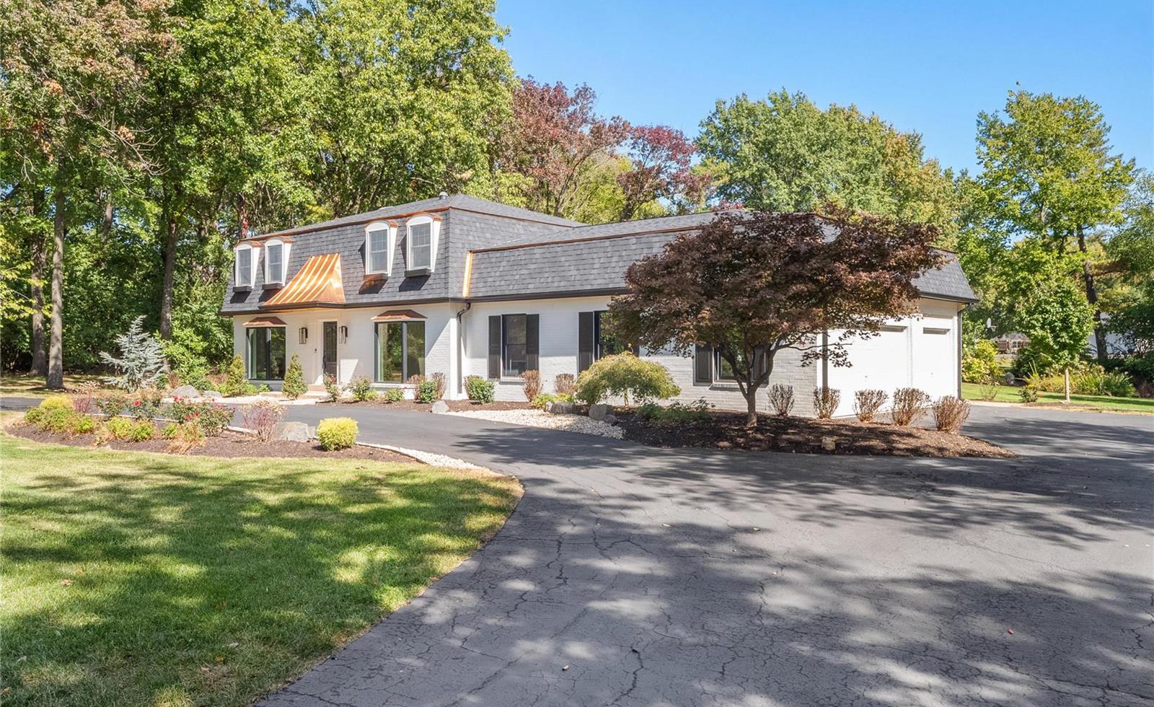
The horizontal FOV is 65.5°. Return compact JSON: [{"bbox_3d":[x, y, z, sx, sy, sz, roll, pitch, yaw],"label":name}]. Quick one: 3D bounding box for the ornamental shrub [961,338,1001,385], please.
[{"bbox_3d":[19.117,0.347,42.707,2.081,2.239,2.081,0,0,0],"label":"ornamental shrub"}]

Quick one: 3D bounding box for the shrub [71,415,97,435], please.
[{"bbox_3d":[-8.564,1.238,15.600,0.470,0.360,0.450,0,0,0],"label":"shrub"}]

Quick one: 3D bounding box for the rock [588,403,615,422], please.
[{"bbox_3d":[0.508,1.211,18.400,0.540,0.380,0.450,0,0,0],"label":"rock"}]

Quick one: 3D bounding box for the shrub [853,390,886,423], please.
[{"bbox_3d":[5.851,1.046,17.956,0.665,0.649,0.665,0,0,0],"label":"shrub"}]

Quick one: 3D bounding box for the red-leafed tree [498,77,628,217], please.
[{"bbox_3d":[-0.797,-6.084,44.000,7.200,14.962,7.200,0,0,0],"label":"red-leafed tree"}]

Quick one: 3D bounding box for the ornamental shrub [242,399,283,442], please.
[{"bbox_3d":[-5.041,1.070,14.400,0.670,0.700,0.640,0,0,0],"label":"ornamental shrub"}]

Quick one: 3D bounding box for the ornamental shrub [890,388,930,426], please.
[{"bbox_3d":[6.384,1.019,17.200,0.780,0.730,0.750,0,0,0],"label":"ornamental shrub"}]

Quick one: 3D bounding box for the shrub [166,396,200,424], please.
[{"bbox_3d":[-7.375,1.080,16.800,0.650,0.600,0.620,0,0,0],"label":"shrub"}]

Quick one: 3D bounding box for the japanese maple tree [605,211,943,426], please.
[{"bbox_3d":[3.556,-0.627,16.200,6.000,3.900,5.600,0,0,0],"label":"japanese maple tree"}]

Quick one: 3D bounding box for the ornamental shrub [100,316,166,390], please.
[{"bbox_3d":[-15.460,0.024,31.271,2.286,2.685,2.286,0,0,0],"label":"ornamental shrub"}]

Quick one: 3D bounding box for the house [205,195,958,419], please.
[{"bbox_3d":[-1.092,-2.169,30.505,25.100,7.170,10.650,0,0,41],"label":"house"}]

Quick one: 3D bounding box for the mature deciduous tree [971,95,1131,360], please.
[{"bbox_3d":[21.870,-5.360,41.000,7.400,13.330,7.200,0,0,0],"label":"mature deciduous tree"}]

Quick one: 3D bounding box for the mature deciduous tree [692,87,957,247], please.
[{"bbox_3d":[12.270,-5.780,44.000,12.800,14.350,11.500,0,0,0],"label":"mature deciduous tree"}]

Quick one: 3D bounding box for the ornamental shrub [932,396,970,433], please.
[{"bbox_3d":[6.549,1.057,15.714,0.659,0.631,0.659,0,0,0],"label":"ornamental shrub"}]

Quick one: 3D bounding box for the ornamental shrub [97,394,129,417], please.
[{"bbox_3d":[-9.834,1.107,19.014,0.667,0.496,0.667,0,0,0],"label":"ornamental shrub"}]

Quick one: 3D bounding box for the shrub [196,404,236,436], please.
[{"bbox_3d":[-5.914,1.088,14.685,0.630,0.524,0.630,0,0,0],"label":"shrub"}]

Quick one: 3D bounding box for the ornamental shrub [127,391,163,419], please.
[{"bbox_3d":[-8.935,1.070,18.536,0.723,0.577,0.723,0,0,0],"label":"ornamental shrub"}]

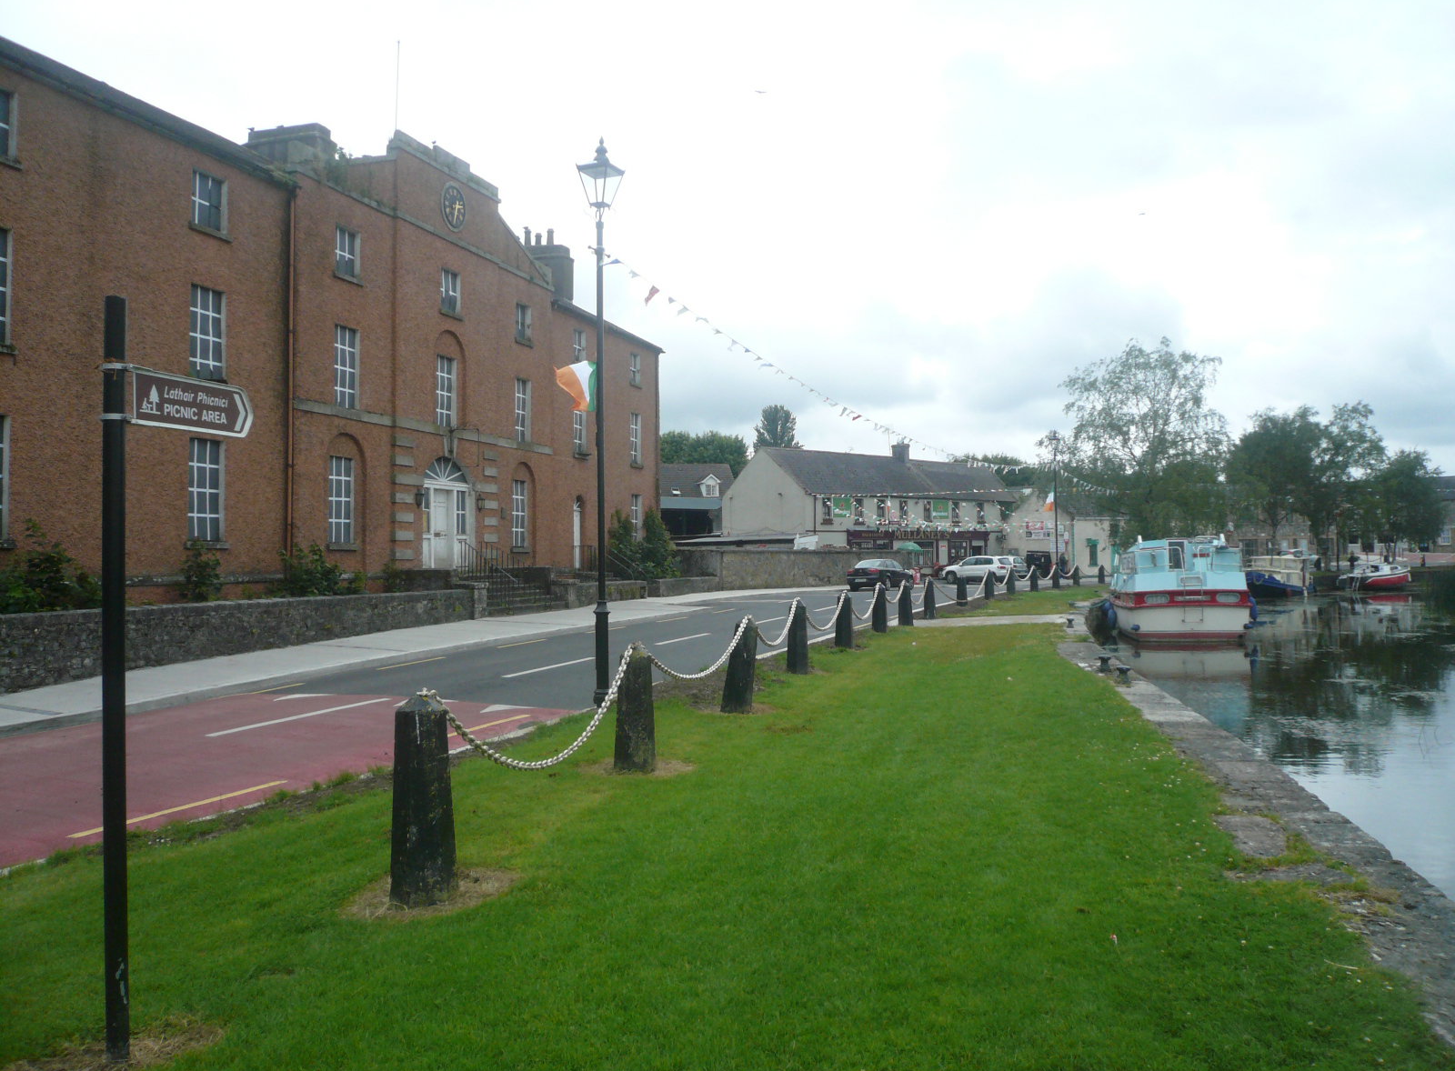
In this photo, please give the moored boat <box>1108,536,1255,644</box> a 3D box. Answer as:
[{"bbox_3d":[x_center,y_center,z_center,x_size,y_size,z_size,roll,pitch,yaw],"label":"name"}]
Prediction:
[{"bbox_3d":[13.000,1.580,35.300,3.200,2.850,9.000,0,-1,11],"label":"moored boat"}]

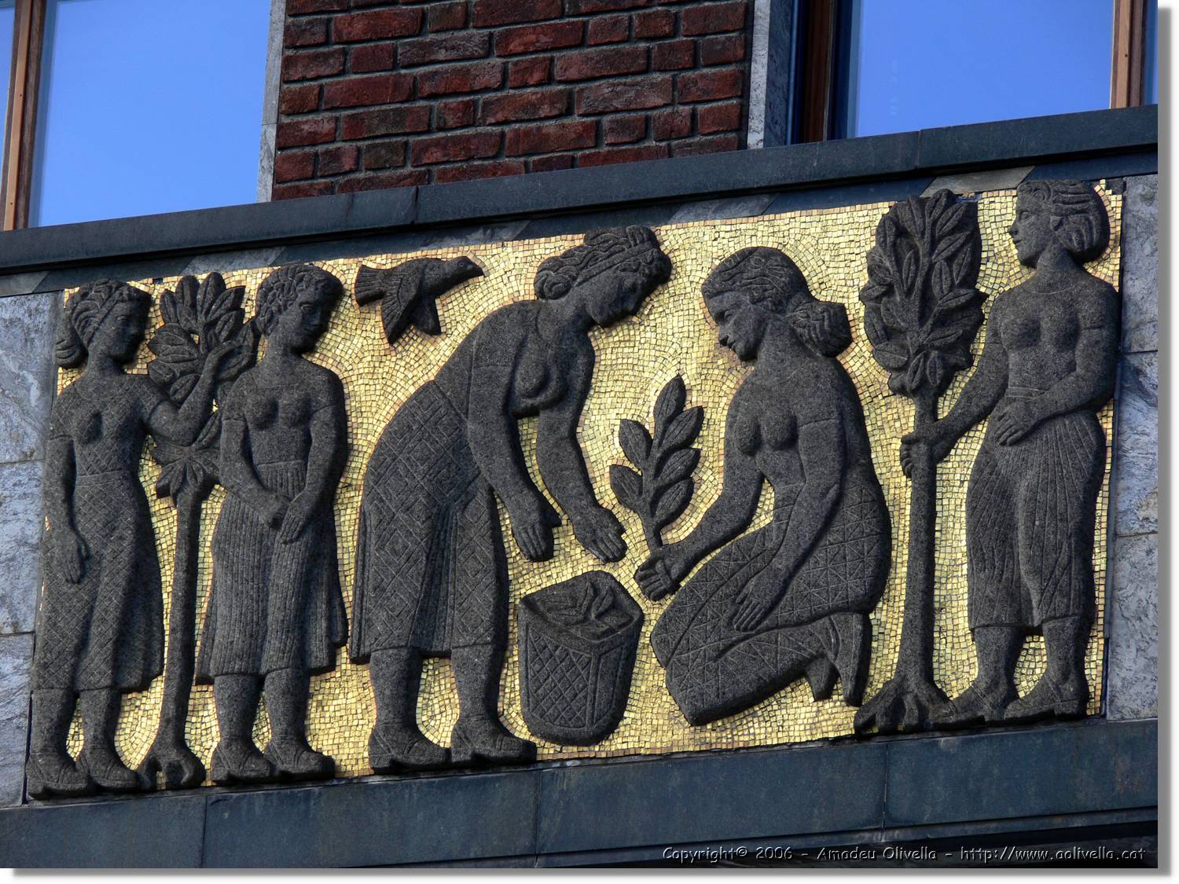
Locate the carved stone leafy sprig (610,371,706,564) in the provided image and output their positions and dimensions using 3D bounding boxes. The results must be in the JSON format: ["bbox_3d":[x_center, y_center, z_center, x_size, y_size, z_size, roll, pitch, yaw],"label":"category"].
[{"bbox_3d":[0.177,0.080,23.937,0.262,0.547,0.055,-6,-23,21],"label":"carved stone leafy sprig"}]

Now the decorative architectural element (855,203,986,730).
[{"bbox_3d":[0.869,0.044,23.628,0.363,1.538,0.100,-6,-23,21],"label":"decorative architectural element"}]

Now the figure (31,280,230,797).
[{"bbox_3d":[-1.261,0.243,24.450,0.532,1.522,0.120,-6,-23,21],"label":"figure"}]

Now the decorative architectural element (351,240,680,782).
[{"bbox_3d":[-0.220,0.153,24.039,0.888,1.519,0.120,-6,-23,21],"label":"decorative architectural element"}]

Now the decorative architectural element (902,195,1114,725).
[{"bbox_3d":[1.120,0.023,23.996,0.591,1.521,0.150,-5,-21,24],"label":"decorative architectural element"}]

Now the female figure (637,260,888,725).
[{"bbox_3d":[0.472,0.102,23.763,0.723,1.364,0.120,-6,-23,21],"label":"female figure"}]

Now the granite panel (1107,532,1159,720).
[{"bbox_3d":[1.472,0.478,23.215,0.240,0.522,0.060,-6,-23,21],"label":"granite panel"}]

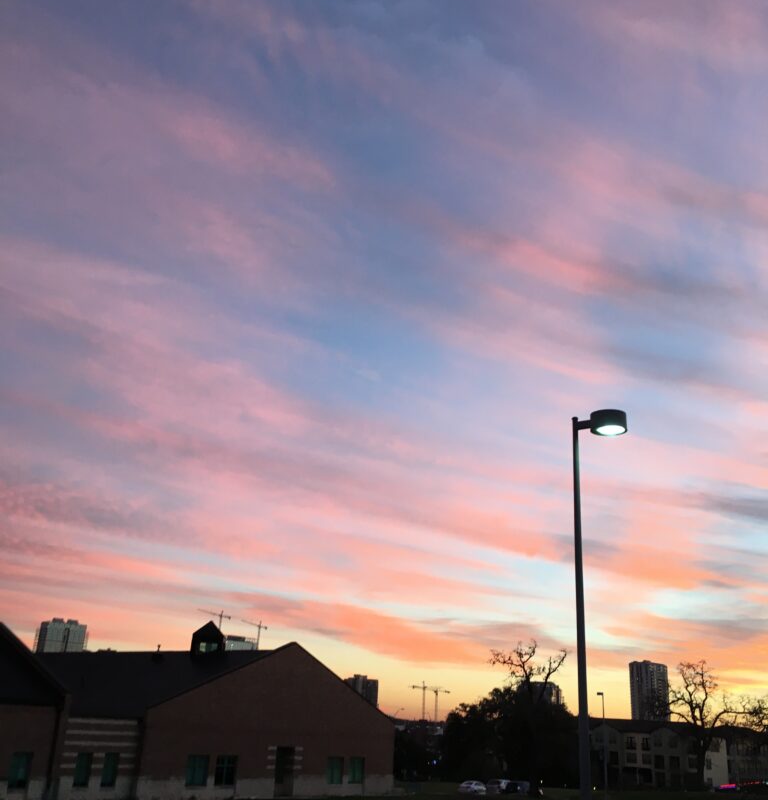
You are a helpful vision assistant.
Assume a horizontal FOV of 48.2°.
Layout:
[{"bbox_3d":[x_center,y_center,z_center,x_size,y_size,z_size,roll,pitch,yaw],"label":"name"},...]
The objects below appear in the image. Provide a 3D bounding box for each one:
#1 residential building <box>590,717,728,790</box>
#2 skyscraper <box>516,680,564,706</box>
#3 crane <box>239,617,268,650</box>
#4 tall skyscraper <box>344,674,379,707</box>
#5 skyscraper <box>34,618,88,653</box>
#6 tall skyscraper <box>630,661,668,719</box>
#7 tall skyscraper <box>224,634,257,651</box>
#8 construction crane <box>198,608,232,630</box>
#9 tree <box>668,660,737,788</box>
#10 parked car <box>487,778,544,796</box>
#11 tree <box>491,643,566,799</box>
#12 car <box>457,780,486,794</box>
[{"bbox_3d":[50.957,65.897,159.902,22.500,11.910,15.000,3,-21,0],"label":"residential building"},{"bbox_3d":[153.592,306.095,840.122,41.000,56.070,28.000,9,-21,-14],"label":"skyscraper"},{"bbox_3d":[-147.416,293.856,930.430,7.000,111.080,68.000,-1,-21,12],"label":"crane"},{"bbox_3d":[-26.415,332.967,939.900,33.000,57.330,28.000,9,-21,-14],"label":"tall skyscraper"},{"bbox_3d":[-337.968,273.035,874.084,40.000,90.350,34.000,14,-23,-26],"label":"skyscraper"},{"bbox_3d":[260.015,298.663,836.199,29.000,78.340,27.000,20,-26,-37],"label":"tall skyscraper"},{"bbox_3d":[-157.347,299.041,914.320,31.000,89.000,28.000,13,-23,-24],"label":"tall skyscraper"},{"bbox_3d":[-192.766,290.789,939.171,7.000,118.230,70.000,-4,-22,18],"label":"construction crane"},{"bbox_3d":[43.439,44.211,117.227,8.000,15.740,7.800,3,-21,0],"label":"tree"},{"bbox_3d":[15.479,45.898,101.752,1.950,1.600,4.900,-15,-27,40],"label":"parked car"},{"bbox_3d":[15.376,34.070,92.279,7.600,15.450,7.200,3,-21,0],"label":"tree"},{"bbox_3d":[10.735,47.319,104.764,1.800,1.430,4.500,-8,-23,28],"label":"car"}]

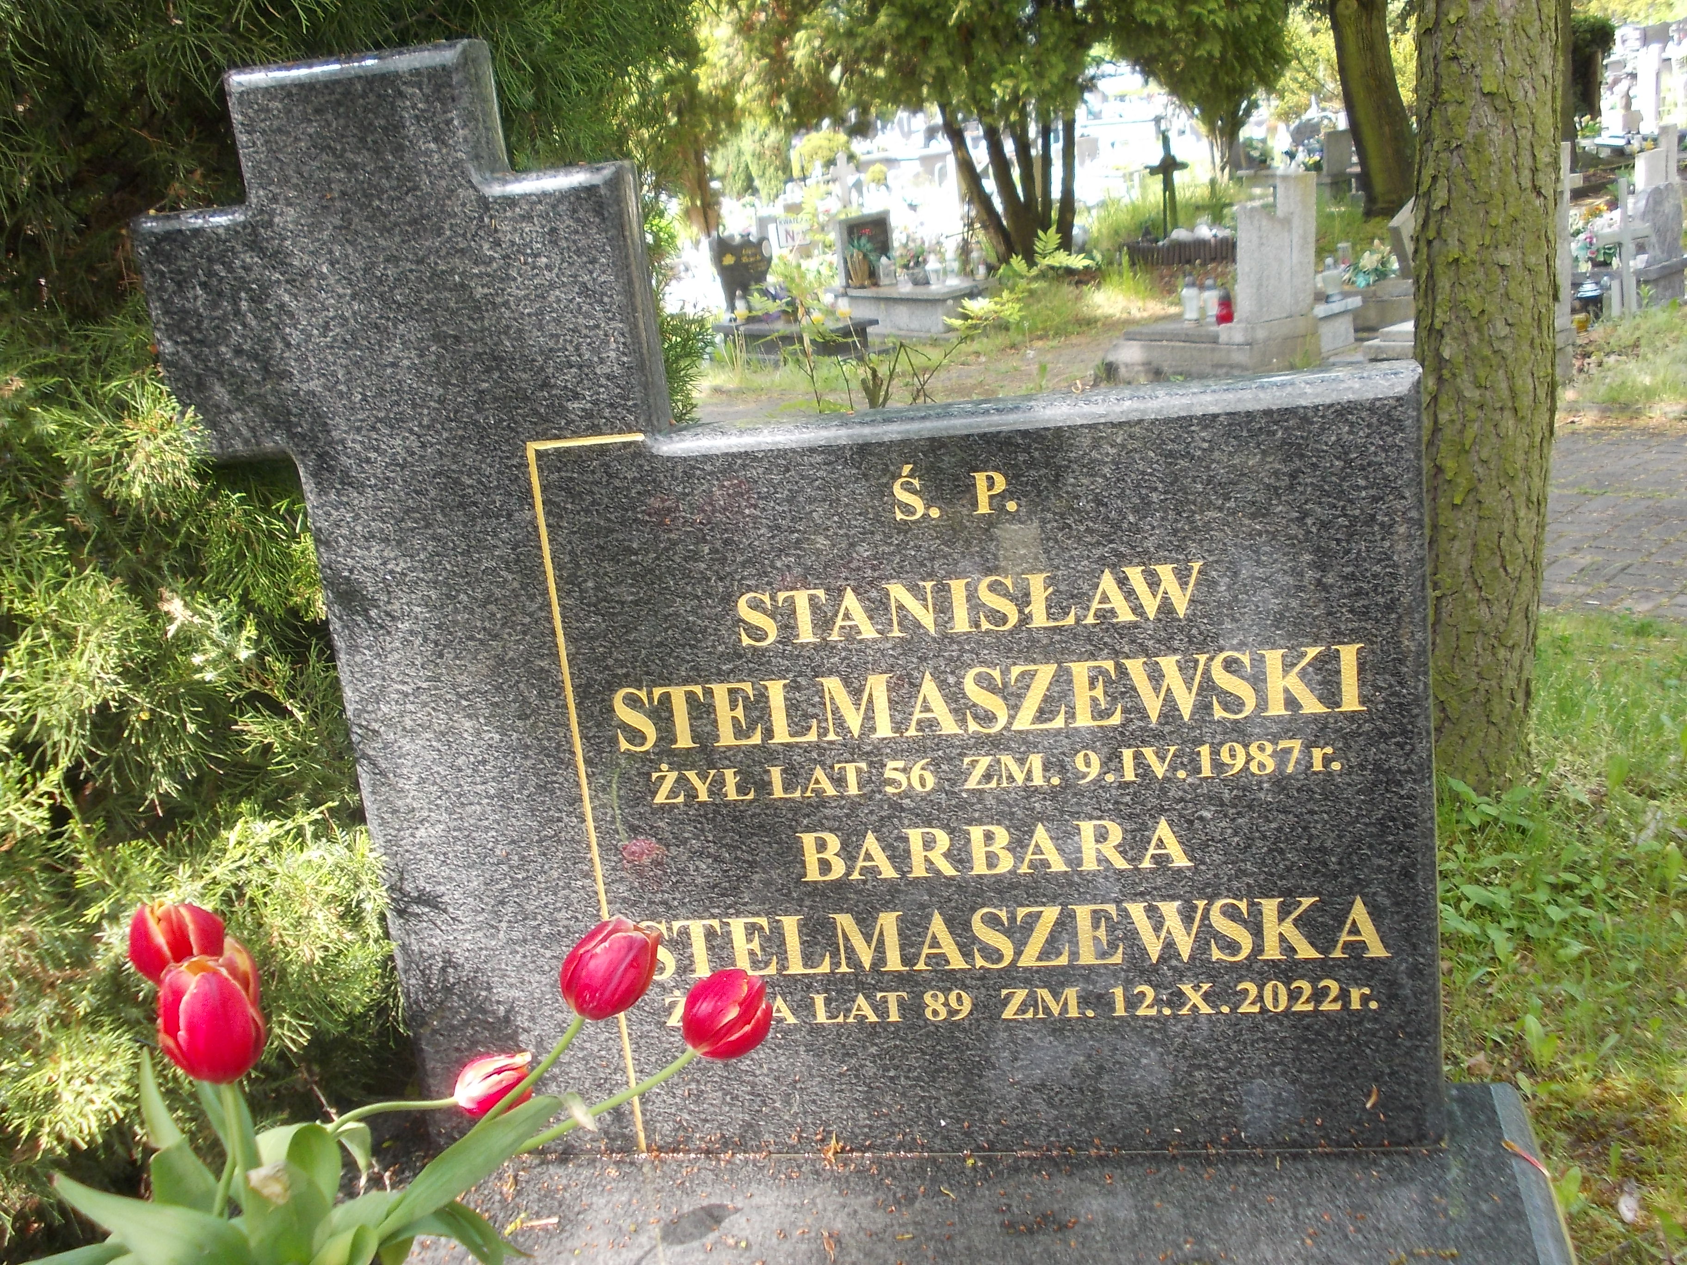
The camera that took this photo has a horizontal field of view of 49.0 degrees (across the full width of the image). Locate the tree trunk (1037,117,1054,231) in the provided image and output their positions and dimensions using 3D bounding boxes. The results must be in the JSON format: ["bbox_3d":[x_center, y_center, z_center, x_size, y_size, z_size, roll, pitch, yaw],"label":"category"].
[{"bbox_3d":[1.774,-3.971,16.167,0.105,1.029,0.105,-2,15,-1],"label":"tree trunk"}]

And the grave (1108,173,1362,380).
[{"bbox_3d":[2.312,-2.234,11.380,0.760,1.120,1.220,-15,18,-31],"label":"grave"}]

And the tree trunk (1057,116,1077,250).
[{"bbox_3d":[1.942,-3.918,16.145,0.125,1.206,0.125,0,15,-2],"label":"tree trunk"}]

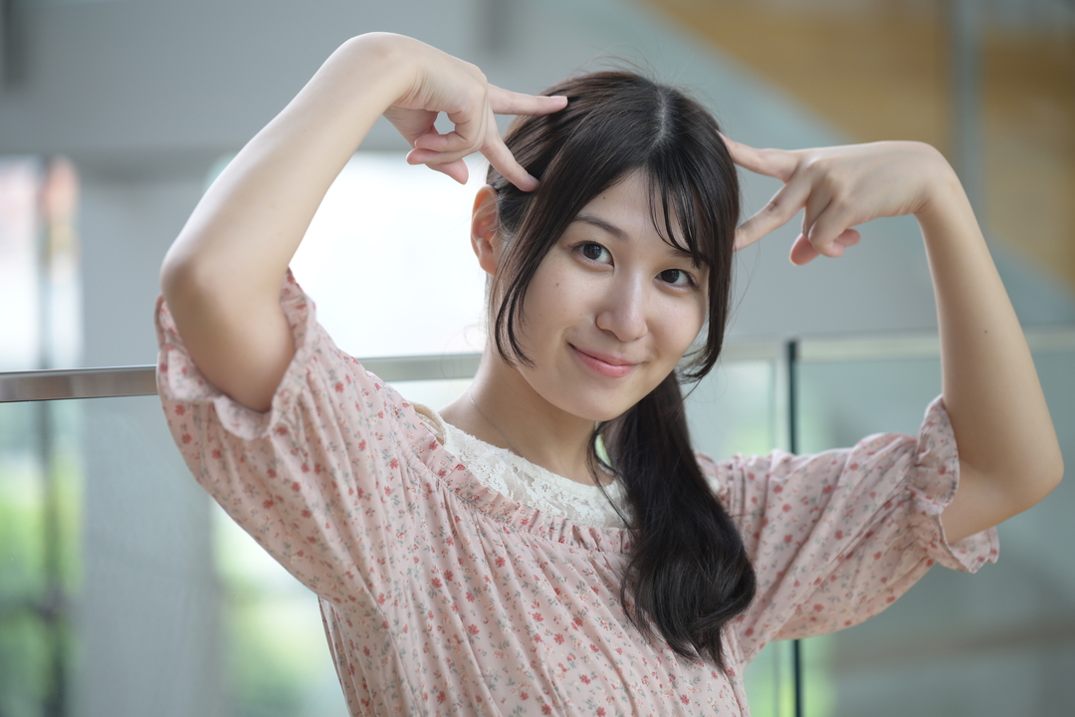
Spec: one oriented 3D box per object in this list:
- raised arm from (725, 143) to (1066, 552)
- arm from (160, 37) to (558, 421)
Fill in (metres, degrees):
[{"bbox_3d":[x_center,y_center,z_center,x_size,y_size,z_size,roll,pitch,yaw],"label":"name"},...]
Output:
[{"bbox_3d":[0.237,-0.012,2.680,0.228,0.270,0.170,-1,2,0],"label":"raised arm"},{"bbox_3d":[-0.114,-0.089,2.620,0.265,0.247,0.190,-1,2,-3],"label":"arm"}]

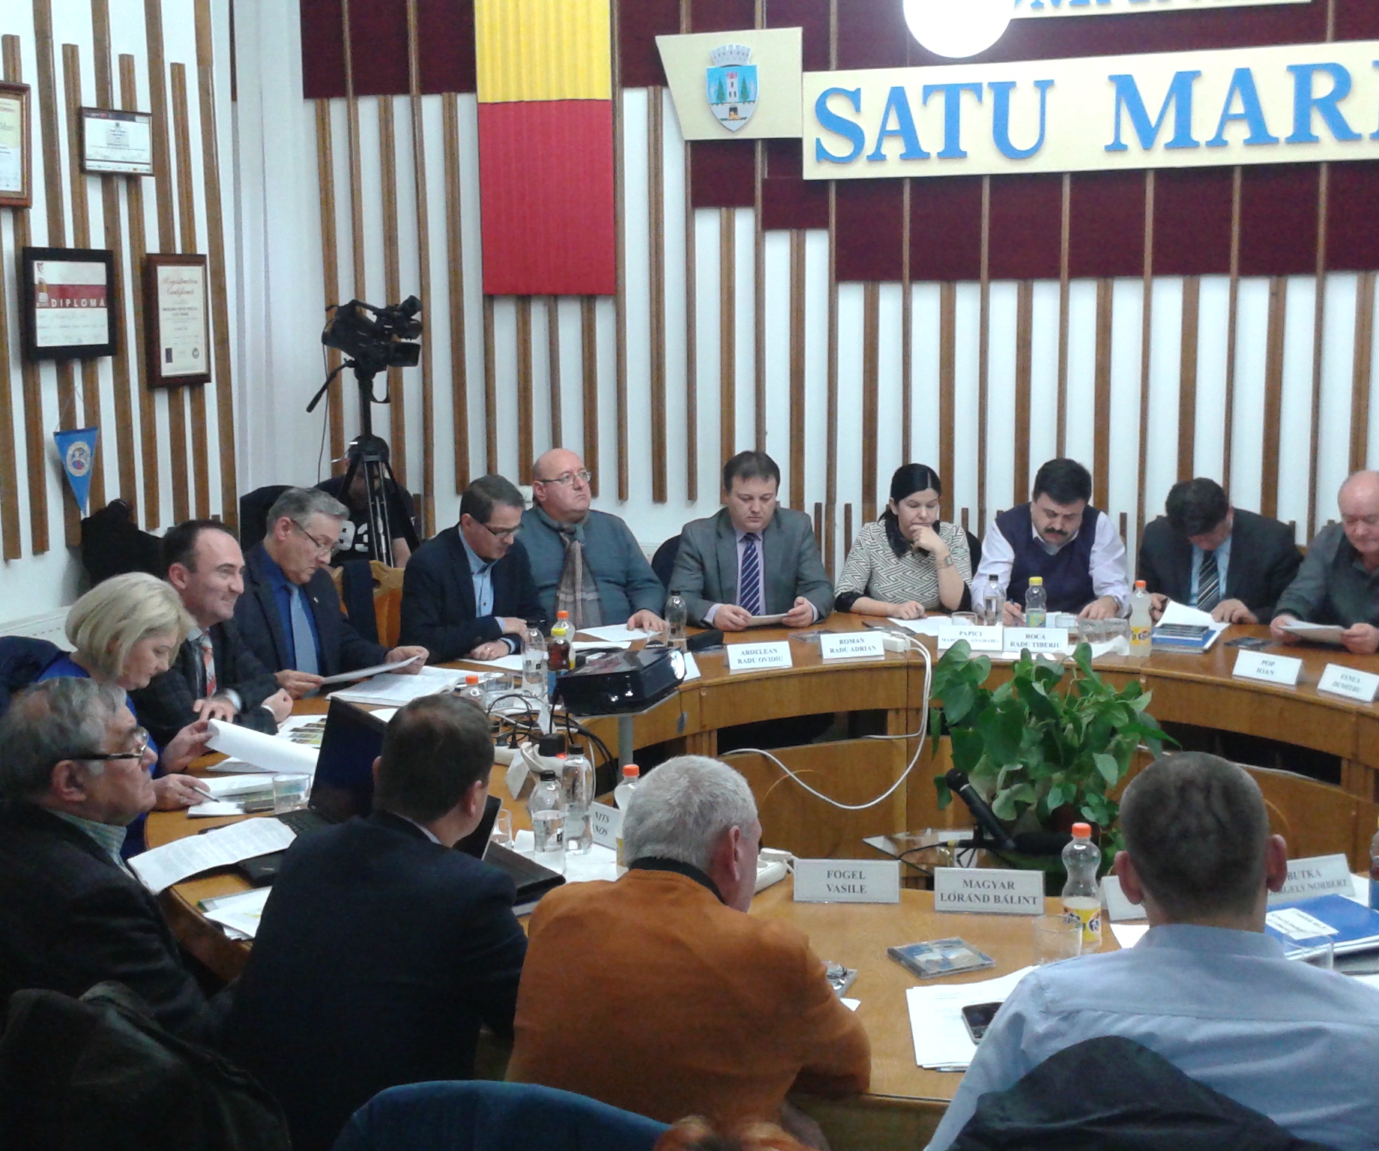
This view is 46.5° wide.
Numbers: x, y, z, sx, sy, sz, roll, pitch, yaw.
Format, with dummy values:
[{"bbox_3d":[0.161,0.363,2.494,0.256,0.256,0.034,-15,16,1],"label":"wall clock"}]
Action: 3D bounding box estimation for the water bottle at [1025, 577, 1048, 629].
[{"bbox_3d":[1.156,0.121,5.352,0.068,0.228,0.068,-1,10,0],"label":"water bottle"}]

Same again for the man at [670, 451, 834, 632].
[{"bbox_3d":[0.273,0.243,6.179,0.600,1.360,0.750,-2,8,-6],"label":"man"}]

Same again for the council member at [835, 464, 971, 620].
[{"bbox_3d":[0.852,0.255,6.253,0.540,1.300,0.720,-1,8,1],"label":"council member"}]

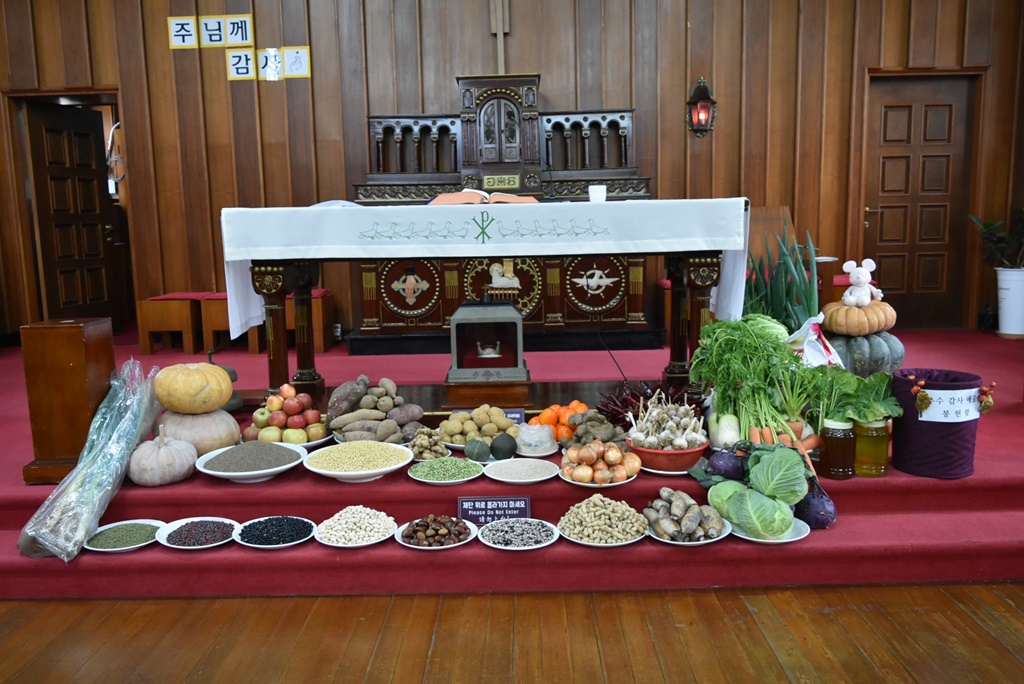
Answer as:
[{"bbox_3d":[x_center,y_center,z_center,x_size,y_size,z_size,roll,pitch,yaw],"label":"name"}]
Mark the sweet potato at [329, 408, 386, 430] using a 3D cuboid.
[{"bbox_3d":[-0.624,0.313,3.102,0.235,0.075,0.062,-4,8,-17],"label":"sweet potato"}]

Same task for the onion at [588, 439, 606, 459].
[{"bbox_3d":[0.300,0.377,2.708,0.068,0.066,0.068,-1,8,1],"label":"onion"}]

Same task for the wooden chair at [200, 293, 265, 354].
[{"bbox_3d":[-2.133,-0.160,6.022,0.421,0.460,0.356,-1,8,1],"label":"wooden chair"}]

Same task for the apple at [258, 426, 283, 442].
[{"bbox_3d":[-1.002,0.390,3.184,0.090,0.078,0.090,-1,8,1],"label":"apple"}]

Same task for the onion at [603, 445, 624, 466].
[{"bbox_3d":[0.338,0.375,2.560,0.066,0.072,0.066,-1,8,0],"label":"onion"}]

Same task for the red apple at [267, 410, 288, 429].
[{"bbox_3d":[-0.989,0.329,3.241,0.080,0.075,0.080,-1,8,1],"label":"red apple"}]

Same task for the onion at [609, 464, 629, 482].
[{"bbox_3d":[0.353,0.433,2.533,0.066,0.064,0.066,-1,8,0],"label":"onion"}]

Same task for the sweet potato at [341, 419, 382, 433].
[{"bbox_3d":[-0.586,0.338,3.075,0.200,0.065,0.060,-3,8,-11],"label":"sweet potato"}]

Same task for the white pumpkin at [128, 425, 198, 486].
[{"bbox_3d":[-1.218,0.397,2.673,0.230,0.205,0.228,-1,8,0],"label":"white pumpkin"}]

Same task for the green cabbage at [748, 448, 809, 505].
[{"bbox_3d":[0.883,0.446,2.547,0.180,0.165,0.160,-1,8,1],"label":"green cabbage"}]

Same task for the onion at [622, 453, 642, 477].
[{"bbox_3d":[0.402,0.414,2.595,0.078,0.080,0.078,-1,8,0],"label":"onion"}]

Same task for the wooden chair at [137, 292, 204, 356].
[{"bbox_3d":[-2.690,-0.155,6.166,0.405,0.440,0.410,-1,8,0],"label":"wooden chair"}]

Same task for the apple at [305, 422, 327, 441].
[{"bbox_3d":[-0.795,0.362,3.110,0.085,0.078,0.085,-1,8,0],"label":"apple"}]

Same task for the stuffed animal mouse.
[{"bbox_3d":[1.786,-0.304,3.927,0.215,0.235,0.170,4,9,30],"label":"stuffed animal mouse"}]

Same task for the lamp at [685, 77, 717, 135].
[{"bbox_3d":[1.481,-1.840,6.005,0.230,0.460,0.240,-1,8,1],"label":"lamp"}]

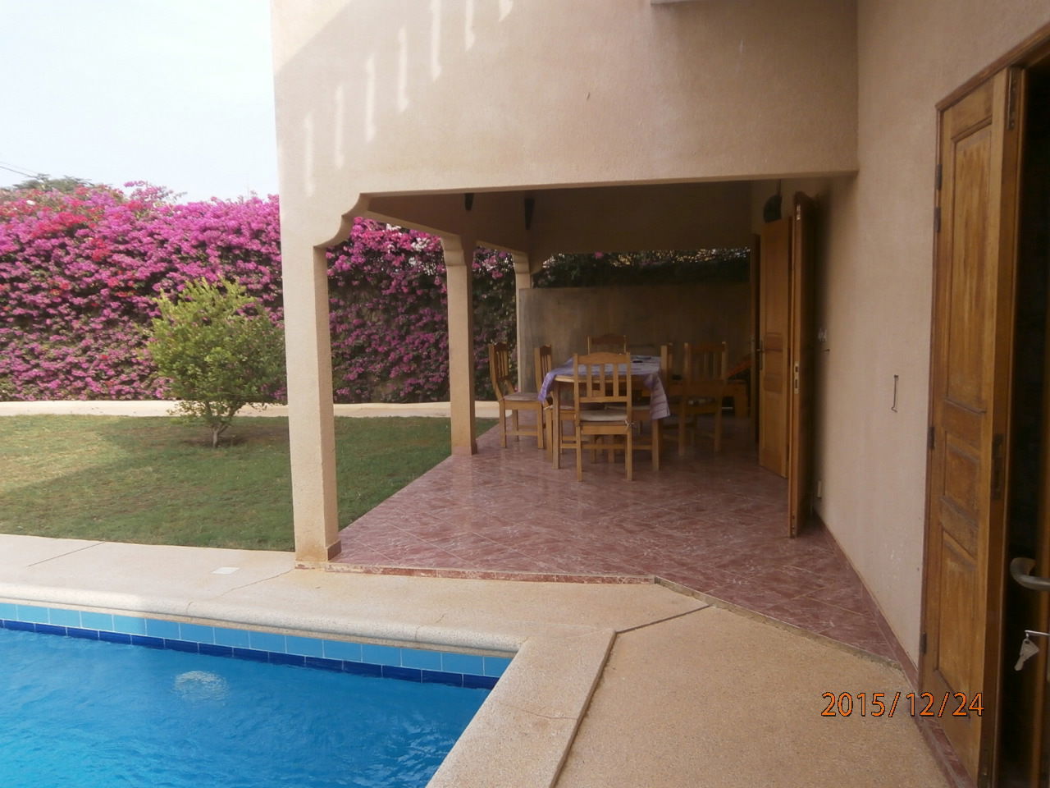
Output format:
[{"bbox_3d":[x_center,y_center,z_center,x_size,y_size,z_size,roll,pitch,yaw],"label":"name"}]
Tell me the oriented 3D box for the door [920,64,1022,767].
[{"bbox_3d":[1.440,0.109,2.580,0.048,2.120,0.540,0,6,11],"label":"door"}]

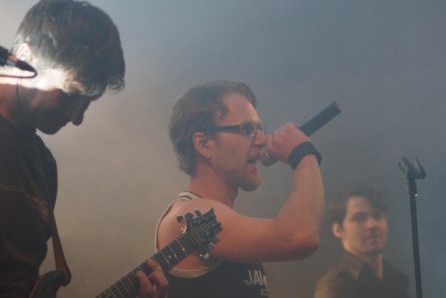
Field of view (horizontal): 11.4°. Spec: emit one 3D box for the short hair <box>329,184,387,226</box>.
[{"bbox_3d":[0.454,0.203,7.500,0.180,0.175,0.205,2,-7,-30],"label":"short hair"}]

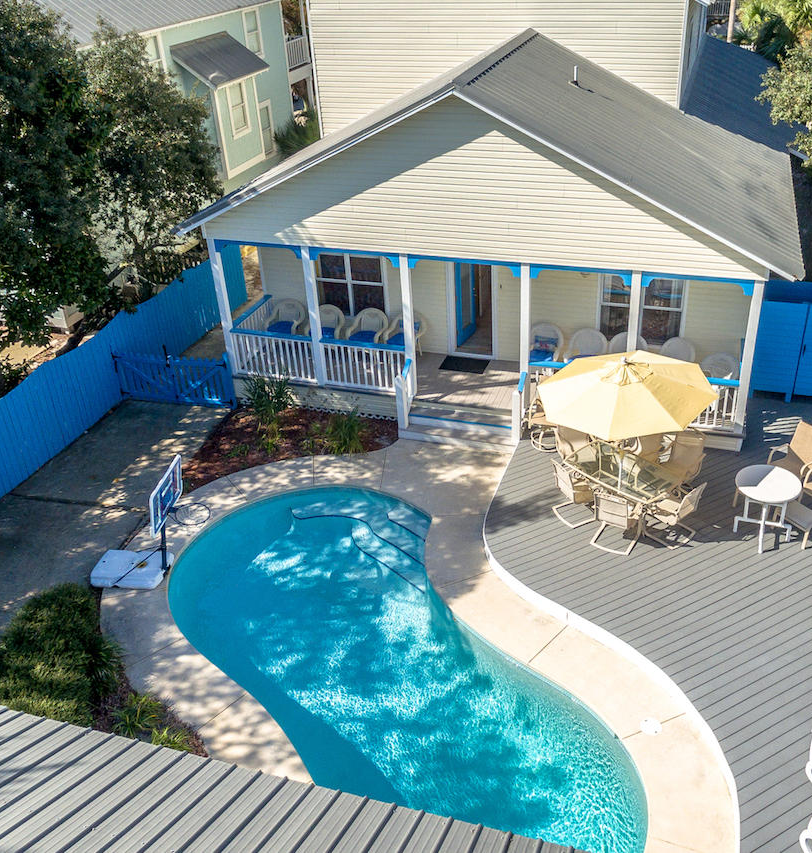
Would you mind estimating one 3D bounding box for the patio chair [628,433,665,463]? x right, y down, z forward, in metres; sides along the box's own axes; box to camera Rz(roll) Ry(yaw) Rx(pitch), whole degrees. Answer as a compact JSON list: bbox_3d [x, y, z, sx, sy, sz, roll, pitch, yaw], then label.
[{"bbox_3d":[3.932,0.461,11.423,0.720,0.950,0.620,-25,38,-26],"label":"patio chair"}]

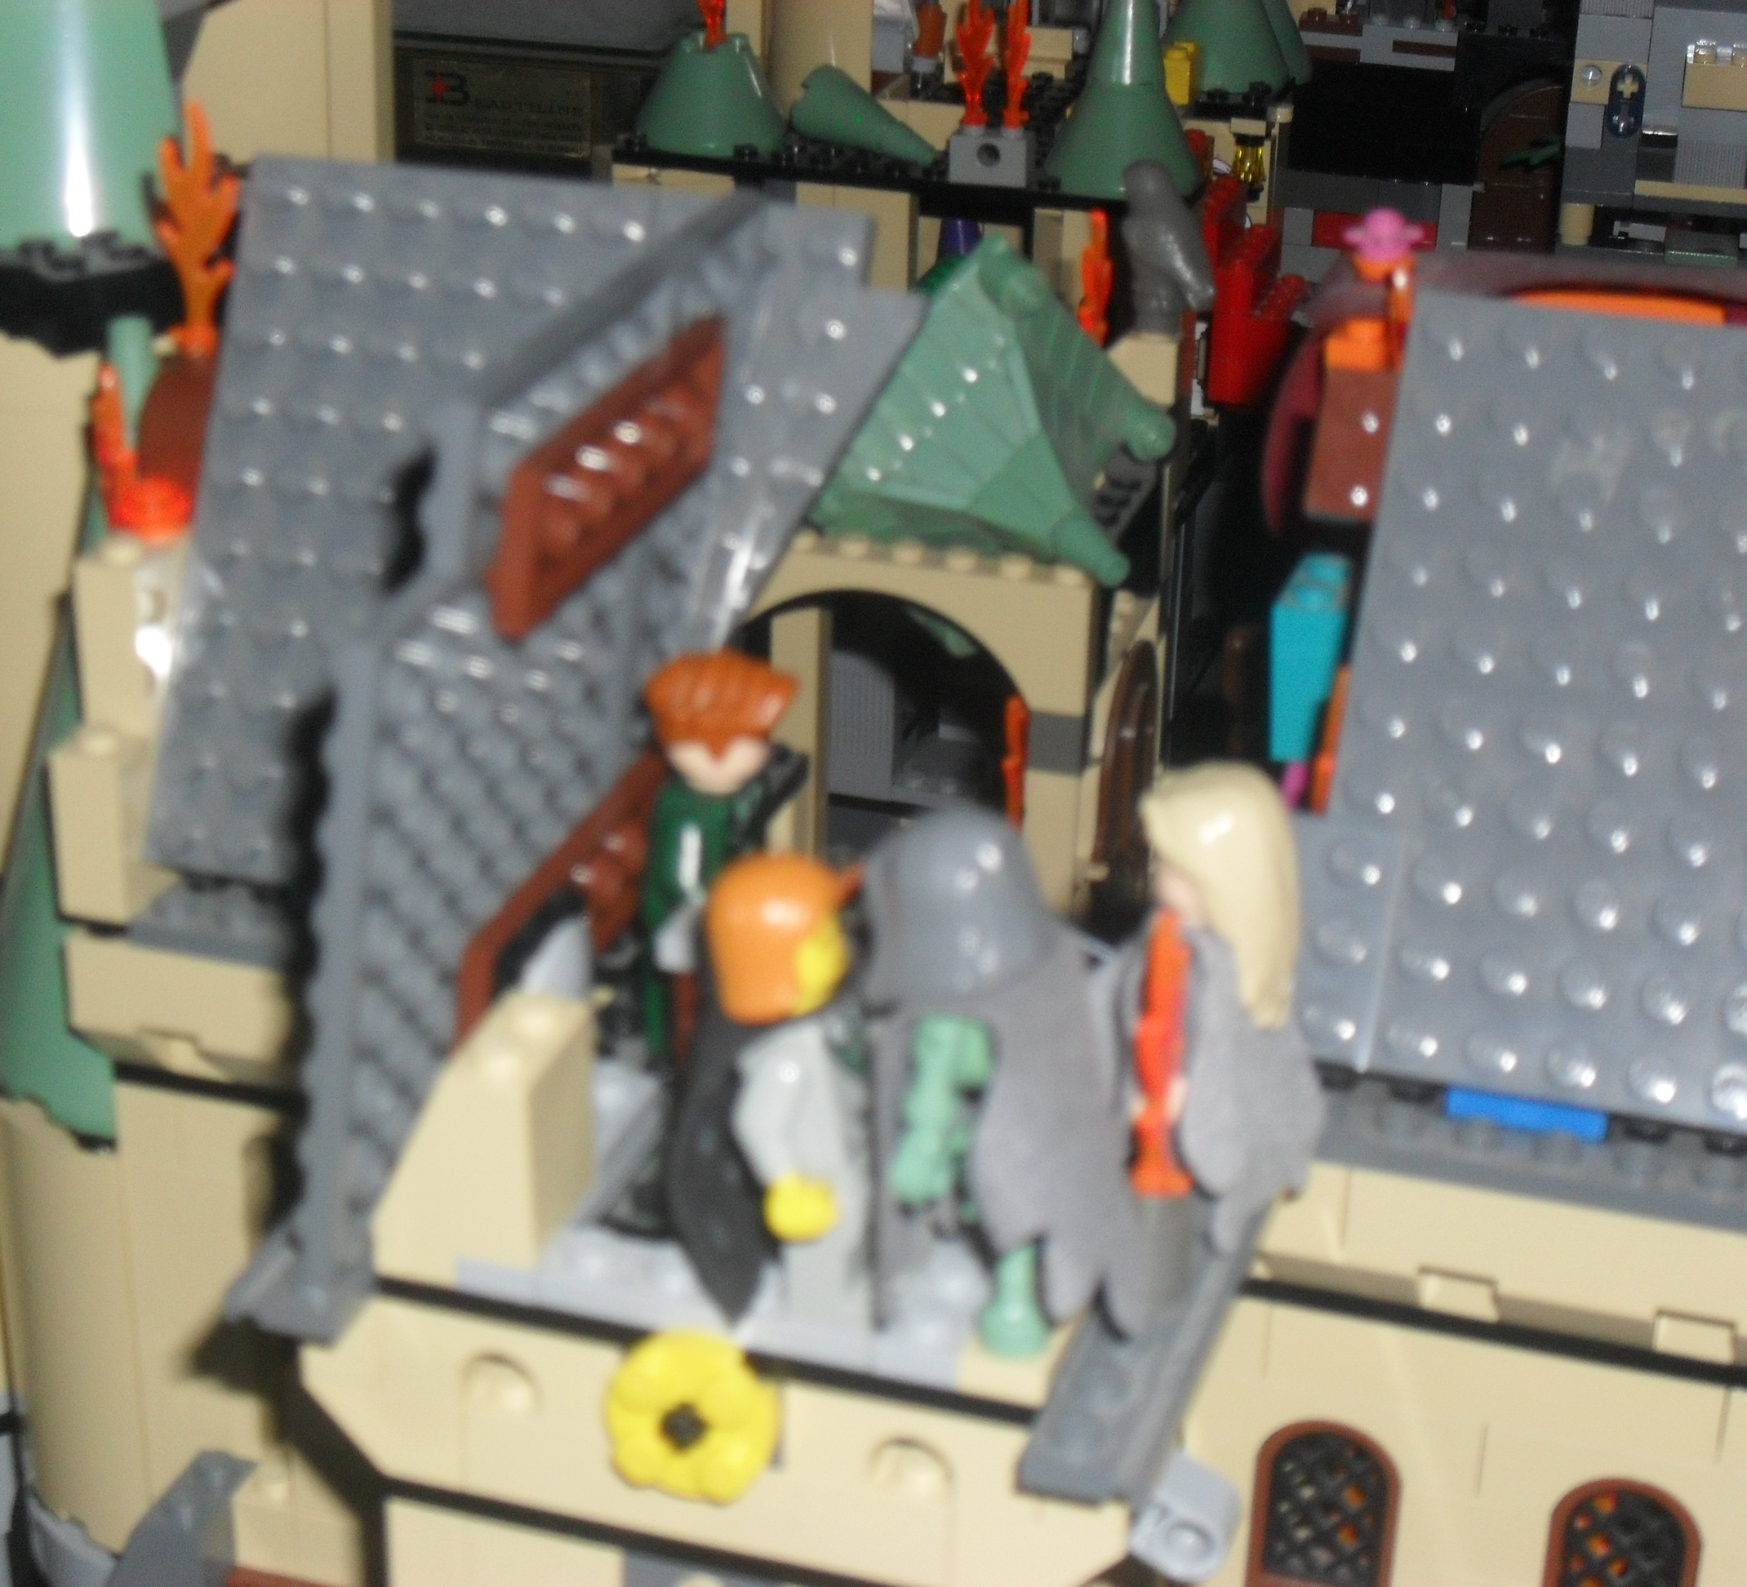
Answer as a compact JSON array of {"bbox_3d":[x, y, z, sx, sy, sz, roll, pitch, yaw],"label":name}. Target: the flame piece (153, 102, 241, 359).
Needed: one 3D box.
[{"bbox_3d":[-0.074,-0.062,0.379,0.011,0.029,0.004,11,29,18],"label":"flame piece"}]

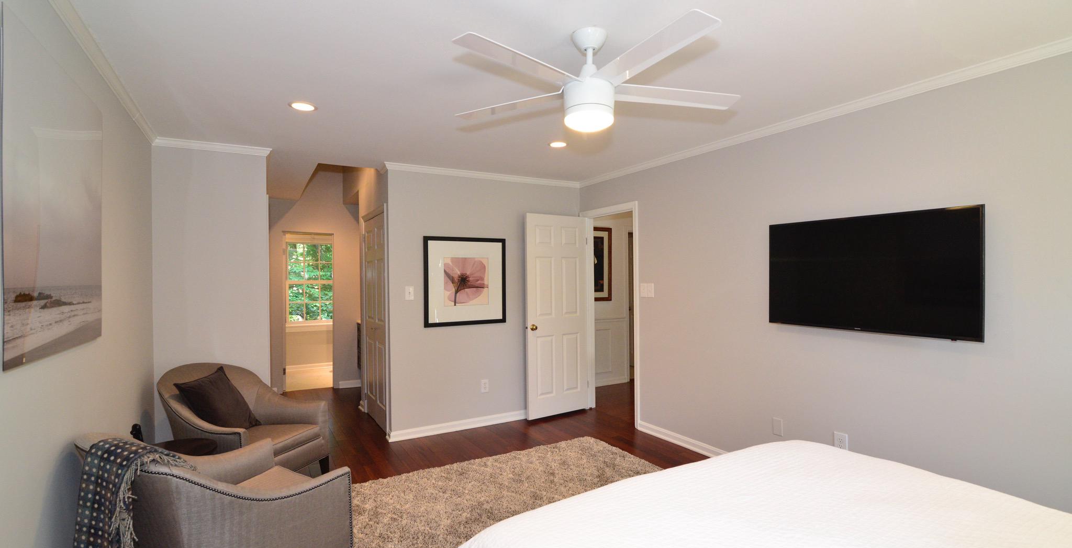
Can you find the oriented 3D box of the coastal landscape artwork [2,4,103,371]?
[{"bbox_3d":[-1.665,-0.230,1.682,0.020,0.985,0.980,-1,0,-31],"label":"coastal landscape artwork"}]

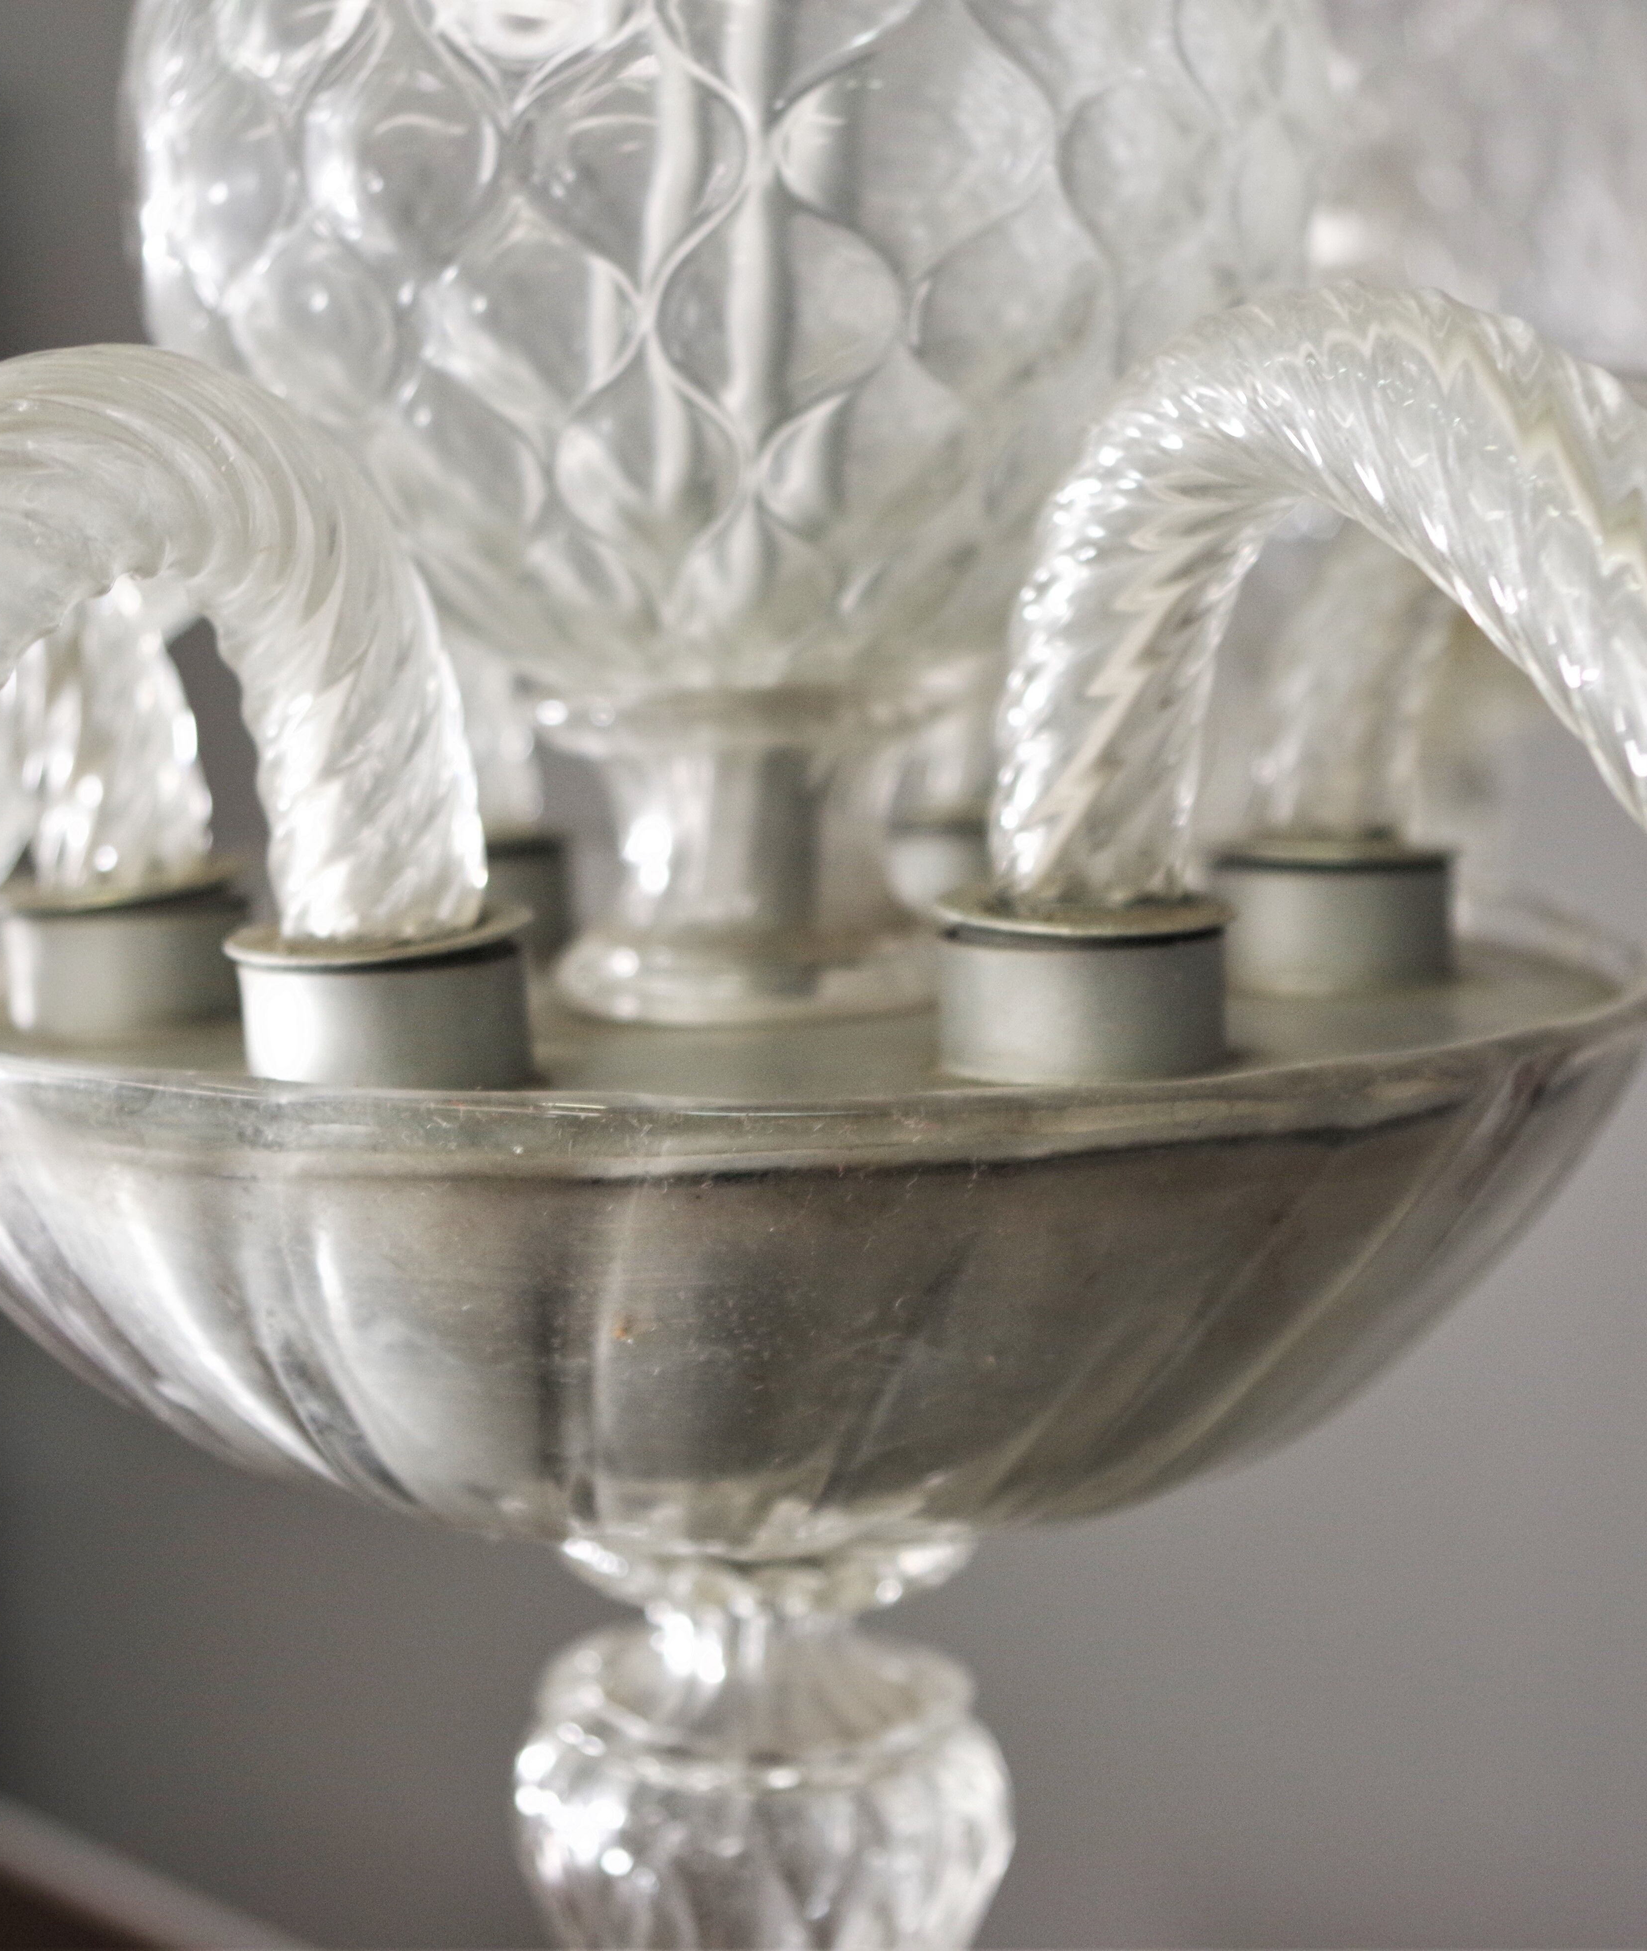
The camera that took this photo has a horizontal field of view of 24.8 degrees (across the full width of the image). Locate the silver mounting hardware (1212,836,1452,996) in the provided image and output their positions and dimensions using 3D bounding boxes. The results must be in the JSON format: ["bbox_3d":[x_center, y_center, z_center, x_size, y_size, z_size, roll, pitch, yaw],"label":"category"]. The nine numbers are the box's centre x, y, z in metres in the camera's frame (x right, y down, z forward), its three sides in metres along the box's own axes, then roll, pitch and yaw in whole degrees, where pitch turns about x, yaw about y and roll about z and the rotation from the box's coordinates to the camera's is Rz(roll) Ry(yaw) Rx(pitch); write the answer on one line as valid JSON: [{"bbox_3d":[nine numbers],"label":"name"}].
[{"bbox_3d":[0.081,-0.010,0.594,0.040,0.021,0.040,0,7,0],"label":"silver mounting hardware"}]

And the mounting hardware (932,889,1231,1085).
[{"bbox_3d":[0.036,0.001,0.510,0.040,0.021,0.040,-2,9,0],"label":"mounting hardware"}]

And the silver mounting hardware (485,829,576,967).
[{"bbox_3d":[-0.065,-0.015,0.672,0.040,0.021,0.040,-3,7,0],"label":"silver mounting hardware"}]

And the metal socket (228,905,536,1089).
[{"bbox_3d":[-0.059,0.004,0.508,0.040,0.021,0.040,-7,9,1],"label":"metal socket"}]

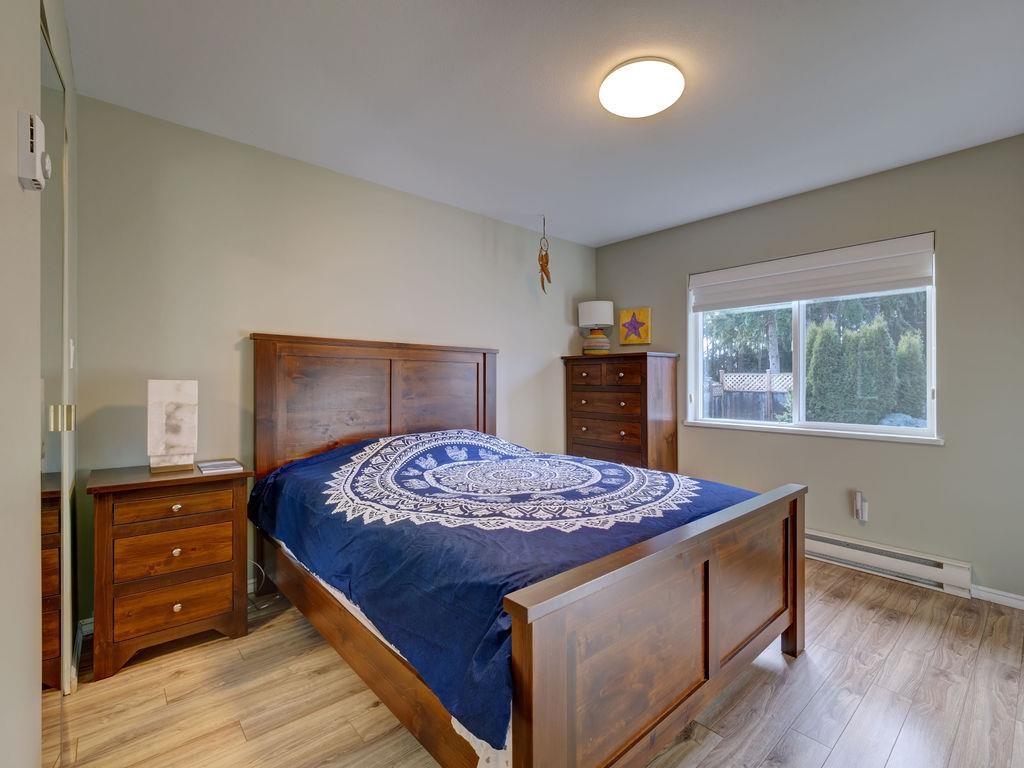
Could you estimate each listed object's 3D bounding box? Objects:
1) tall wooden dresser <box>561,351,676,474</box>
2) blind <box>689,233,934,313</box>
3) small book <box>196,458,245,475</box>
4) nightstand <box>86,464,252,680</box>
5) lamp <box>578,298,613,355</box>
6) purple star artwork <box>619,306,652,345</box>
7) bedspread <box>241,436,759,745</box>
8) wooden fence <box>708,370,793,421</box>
[{"bbox_3d":[0.902,0.452,4.025,0.470,1.383,0.868,0,1,-41],"label":"tall wooden dresser"},{"bbox_3d":[1.934,-0.718,3.258,0.085,0.305,1.474,0,1,-41],"label":"blind"},{"bbox_3d":[-1.393,0.397,2.260,0.160,0.015,0.250,0,1,-41],"label":"small book"},{"bbox_3d":[-1.555,0.777,2.170,0.576,0.755,0.470,0,1,-41],"label":"nightstand"},{"bbox_3d":[0.735,-0.470,4.188,0.310,0.457,0.310,0,1,0],"label":"lamp"},{"bbox_3d":[1.087,-0.504,4.171,0.030,0.310,0.308,0,1,-41],"label":"purple star artwork"},{"bbox_3d":[-0.086,0.562,2.315,1.710,0.510,2.050,0,1,-41],"label":"bedspread"},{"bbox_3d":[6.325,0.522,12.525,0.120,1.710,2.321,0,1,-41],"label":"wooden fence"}]

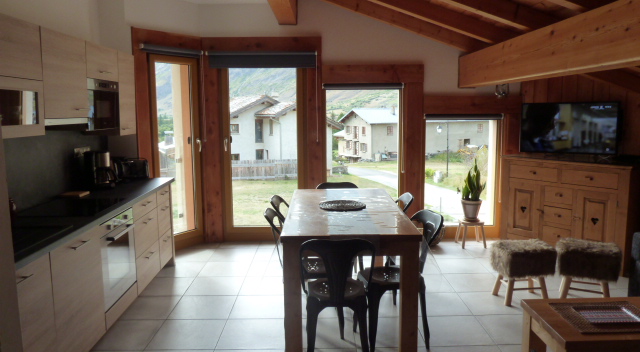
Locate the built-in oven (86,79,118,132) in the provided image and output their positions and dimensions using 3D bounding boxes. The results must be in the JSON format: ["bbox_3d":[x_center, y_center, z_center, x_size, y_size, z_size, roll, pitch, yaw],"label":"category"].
[{"bbox_3d":[-1.810,-0.540,3.535,0.360,0.378,0.593,-1,7,-3],"label":"built-in oven"}]

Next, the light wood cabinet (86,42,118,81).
[{"bbox_3d":[-1.863,-0.877,3.616,0.340,0.263,0.599,-1,7,-3],"label":"light wood cabinet"}]

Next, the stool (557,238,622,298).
[{"bbox_3d":[2.072,0.752,3.585,0.400,0.470,0.340,3,8,23],"label":"stool"}]

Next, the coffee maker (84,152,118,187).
[{"bbox_3d":[-2.011,-0.071,4.256,0.235,0.335,0.175,2,8,21],"label":"coffee maker"}]

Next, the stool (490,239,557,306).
[{"bbox_3d":[1.608,0.753,3.672,0.400,0.470,0.340,-1,7,-5],"label":"stool"}]

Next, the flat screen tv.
[{"bbox_3d":[2.615,-0.502,4.900,0.930,0.535,0.070,6,10,39],"label":"flat screen tv"}]

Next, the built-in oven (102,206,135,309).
[{"bbox_3d":[-1.619,0.555,3.169,0.550,0.585,0.595,-1,7,-3],"label":"built-in oven"}]

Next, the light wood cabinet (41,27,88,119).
[{"bbox_3d":[-1.918,-0.684,3.183,0.350,0.575,0.590,-1,7,-2],"label":"light wood cabinet"}]

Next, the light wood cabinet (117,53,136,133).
[{"bbox_3d":[-1.886,-0.723,4.128,0.340,0.715,0.407,-1,7,-3],"label":"light wood cabinet"}]

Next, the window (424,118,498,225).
[{"bbox_3d":[1.657,-0.029,5.441,0.860,1.240,0.070,-1,7,-1],"label":"window"}]

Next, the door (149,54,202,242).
[{"bbox_3d":[-1.571,-0.257,5.092,0.080,2.090,0.655,5,9,36],"label":"door"}]

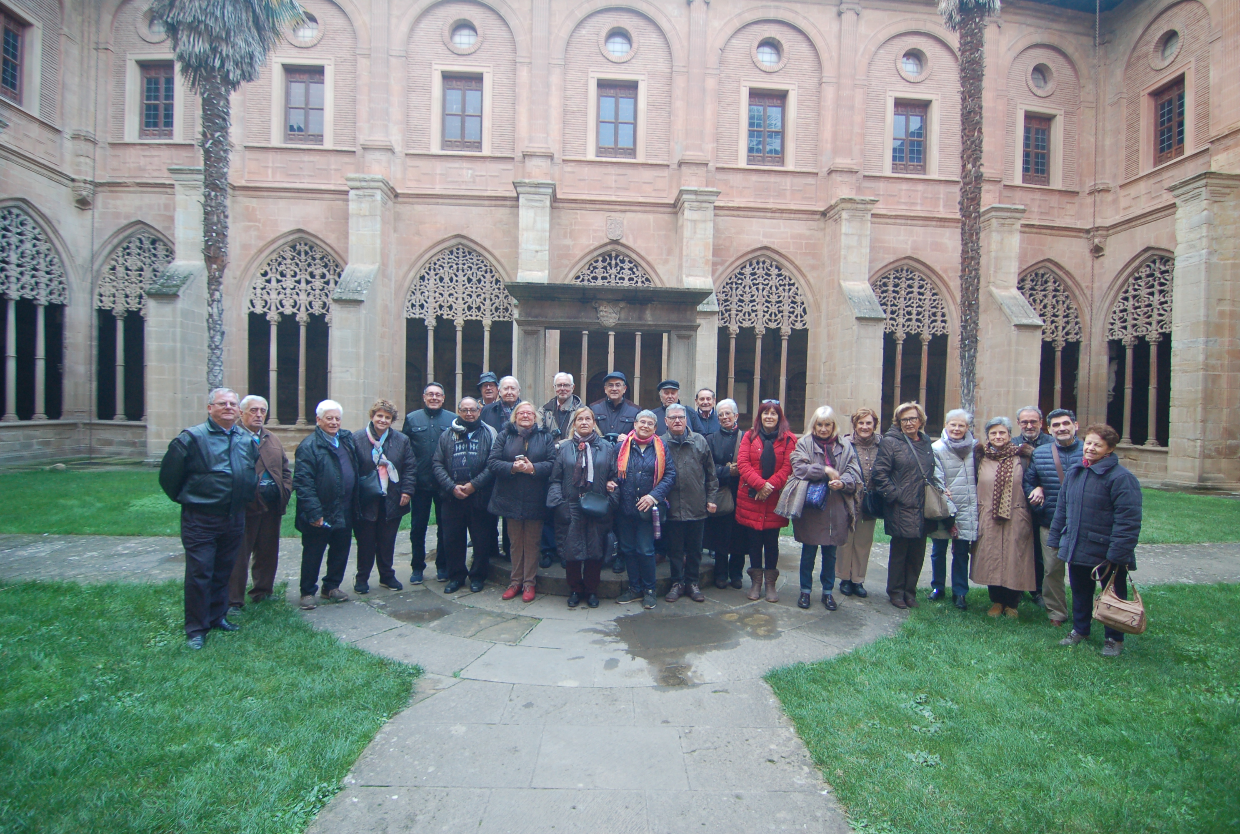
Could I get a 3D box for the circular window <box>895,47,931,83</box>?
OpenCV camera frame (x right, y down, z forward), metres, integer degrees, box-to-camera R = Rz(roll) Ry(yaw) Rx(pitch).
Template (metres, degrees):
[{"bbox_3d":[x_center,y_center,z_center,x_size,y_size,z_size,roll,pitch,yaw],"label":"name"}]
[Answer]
[{"bbox_3d":[7.541,-9.049,14.297,0.960,0.955,0.250,1,1,-4],"label":"circular window"}]

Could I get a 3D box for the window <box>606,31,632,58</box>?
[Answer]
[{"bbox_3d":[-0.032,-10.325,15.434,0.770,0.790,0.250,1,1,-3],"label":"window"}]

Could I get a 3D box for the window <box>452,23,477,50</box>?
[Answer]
[{"bbox_3d":[-3.928,-9.627,14.085,0.690,0.690,0.220,1,2,-4],"label":"window"}]

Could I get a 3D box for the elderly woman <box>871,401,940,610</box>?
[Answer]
[{"bbox_3d":[2.386,0.722,4.683,0.500,1.680,0.350,1,2,-8],"label":"elderly woman"}]

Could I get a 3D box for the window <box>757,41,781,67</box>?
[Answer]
[{"bbox_3d":[3.779,-9.187,14.038,0.683,0.730,0.250,1,1,-4],"label":"window"}]

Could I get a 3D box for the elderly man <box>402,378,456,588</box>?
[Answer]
[{"bbox_3d":[-1.733,0.587,5.090,0.540,1.818,0.380,1,0,-18],"label":"elderly man"}]

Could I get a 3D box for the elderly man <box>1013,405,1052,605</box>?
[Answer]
[{"bbox_3d":[3.618,0.755,4.866,0.520,1.690,0.340,2,2,30],"label":"elderly man"}]

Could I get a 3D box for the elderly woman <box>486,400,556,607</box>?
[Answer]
[{"bbox_3d":[-0.828,0.685,4.684,0.560,1.642,0.400,1,1,-2],"label":"elderly woman"}]

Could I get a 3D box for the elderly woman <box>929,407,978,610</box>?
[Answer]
[{"bbox_3d":[2.886,0.755,4.802,0.470,1.645,0.340,2,1,19],"label":"elderly woman"}]

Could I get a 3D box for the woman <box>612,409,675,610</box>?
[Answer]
[{"bbox_3d":[0.189,0.737,4.570,0.540,1.602,0.420,1,0,0],"label":"woman"}]

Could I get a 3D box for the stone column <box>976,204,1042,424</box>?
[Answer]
[{"bbox_3d":[12.101,-2.473,17.695,1.080,8.364,2.186,1,0,-4],"label":"stone column"}]

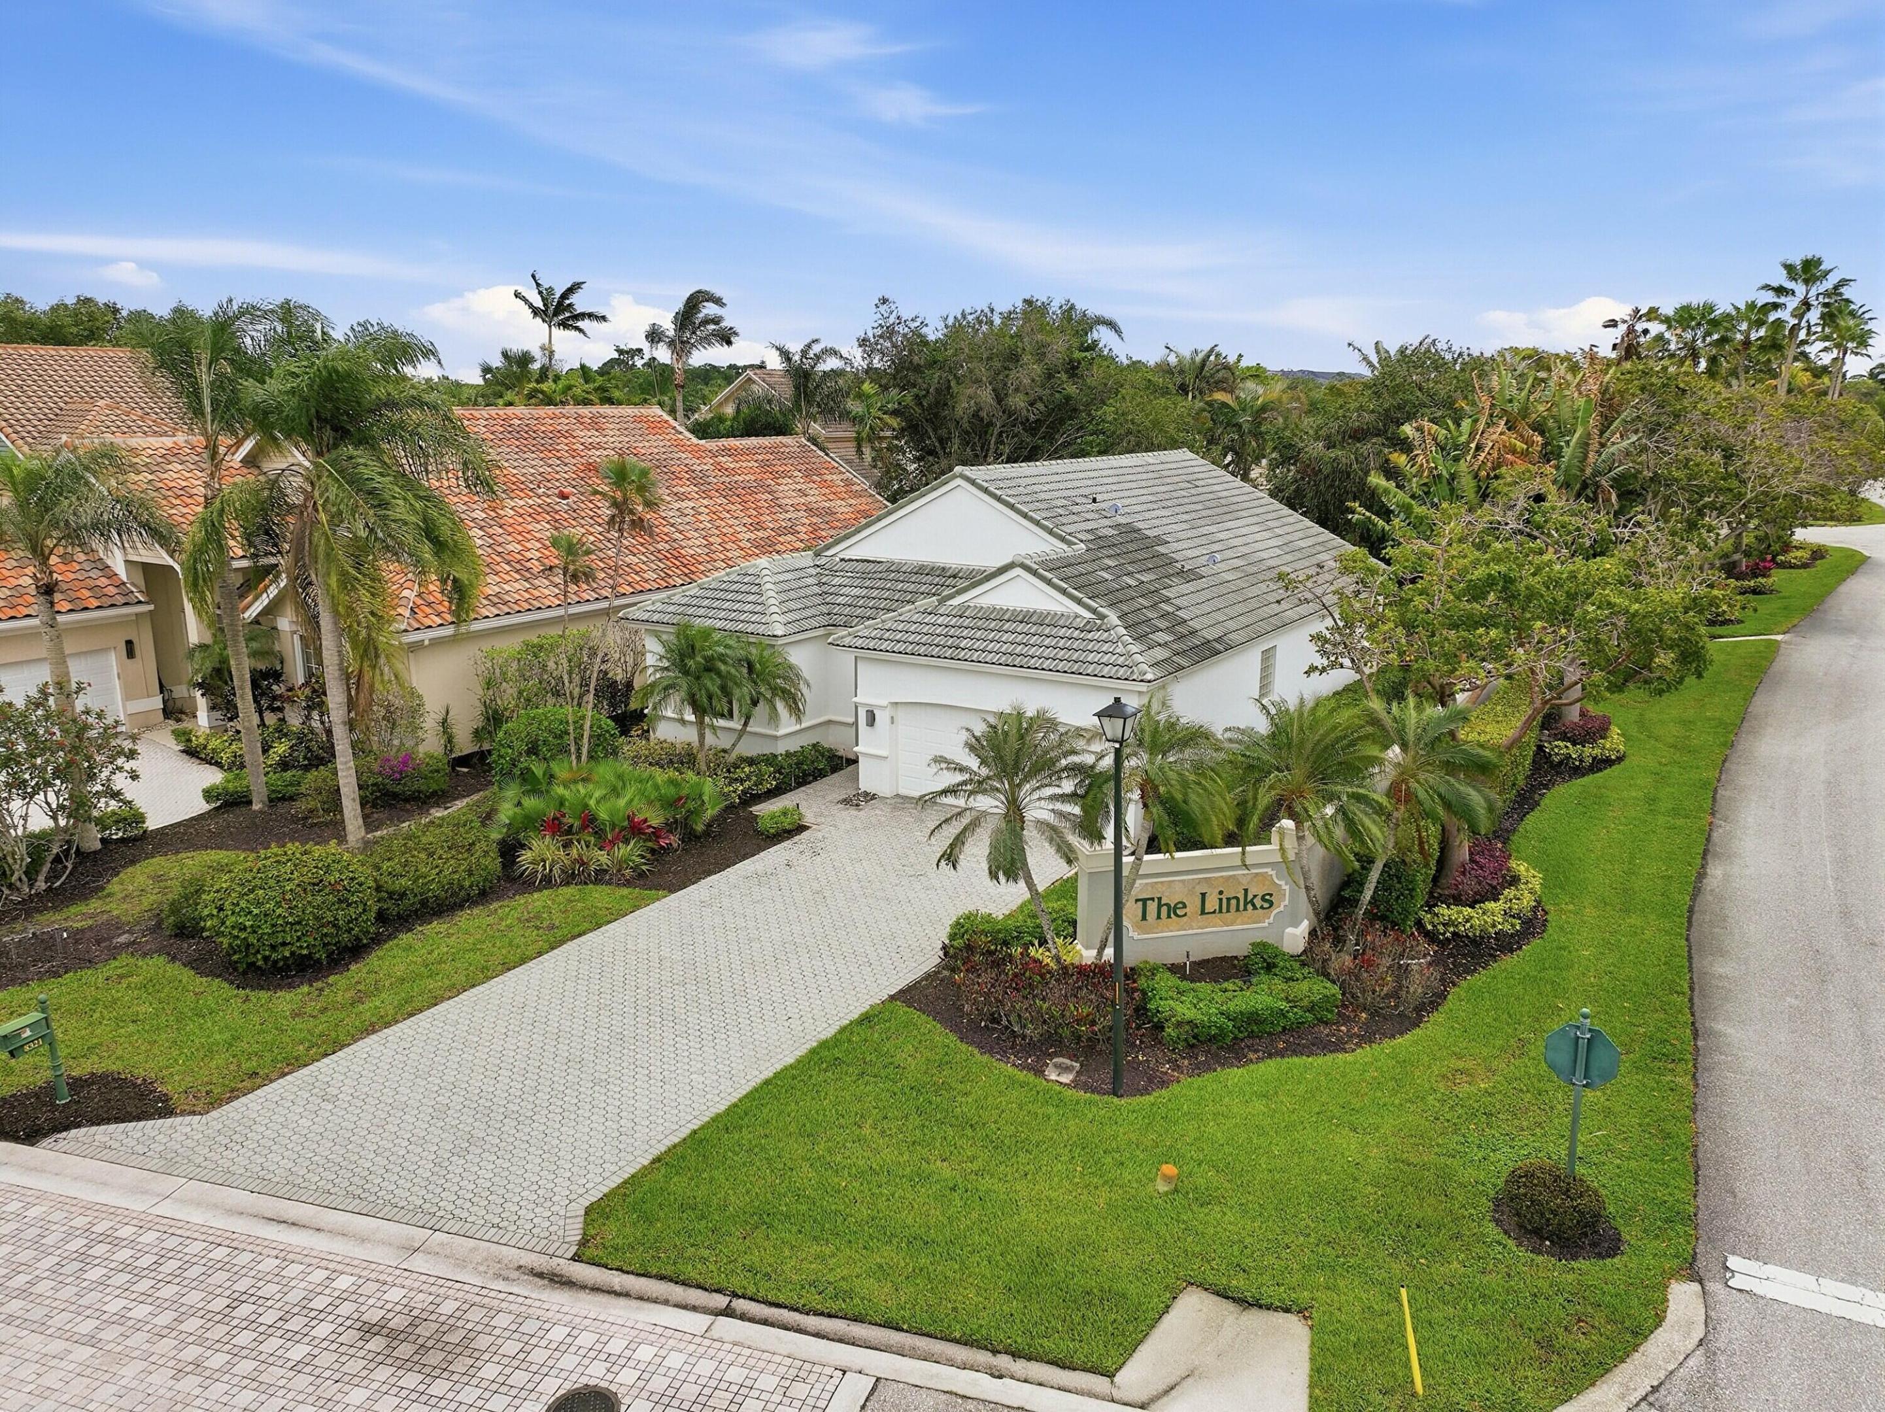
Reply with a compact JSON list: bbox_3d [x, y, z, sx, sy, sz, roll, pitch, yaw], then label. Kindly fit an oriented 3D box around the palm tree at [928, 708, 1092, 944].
[{"bbox_3d":[0.927,1.878,18.509,2.450,3.839,2.450,0,13,3],"label":"palm tree"}]

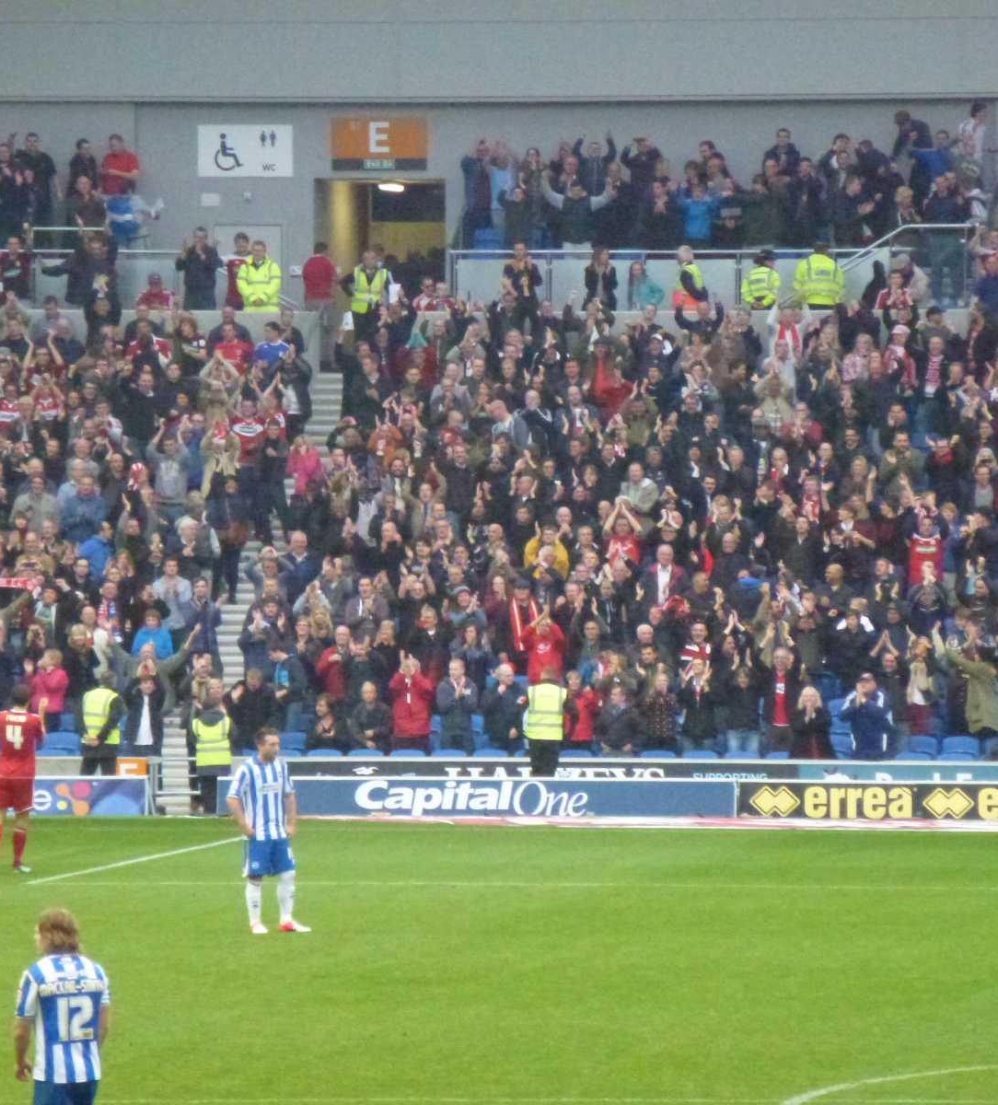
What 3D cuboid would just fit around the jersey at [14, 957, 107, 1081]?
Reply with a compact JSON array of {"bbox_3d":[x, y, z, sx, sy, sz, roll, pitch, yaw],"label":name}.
[{"bbox_3d":[-2.362,2.524,61.300,0.490,0.700,0.320,0,1,-18],"label":"jersey"}]

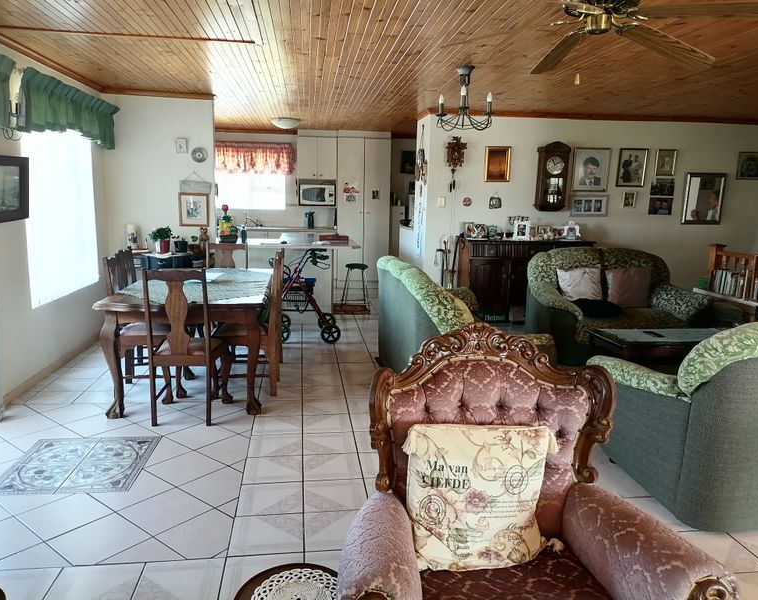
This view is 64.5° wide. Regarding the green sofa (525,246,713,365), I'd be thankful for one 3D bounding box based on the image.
[{"bbox_3d":[2.211,0.055,5.499,1.428,0.923,0.982,-1,10,-7],"label":"green sofa"}]

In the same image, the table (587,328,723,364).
[{"bbox_3d":[2.273,0.503,4.572,1.200,0.460,0.560,0,10,-7],"label":"table"}]

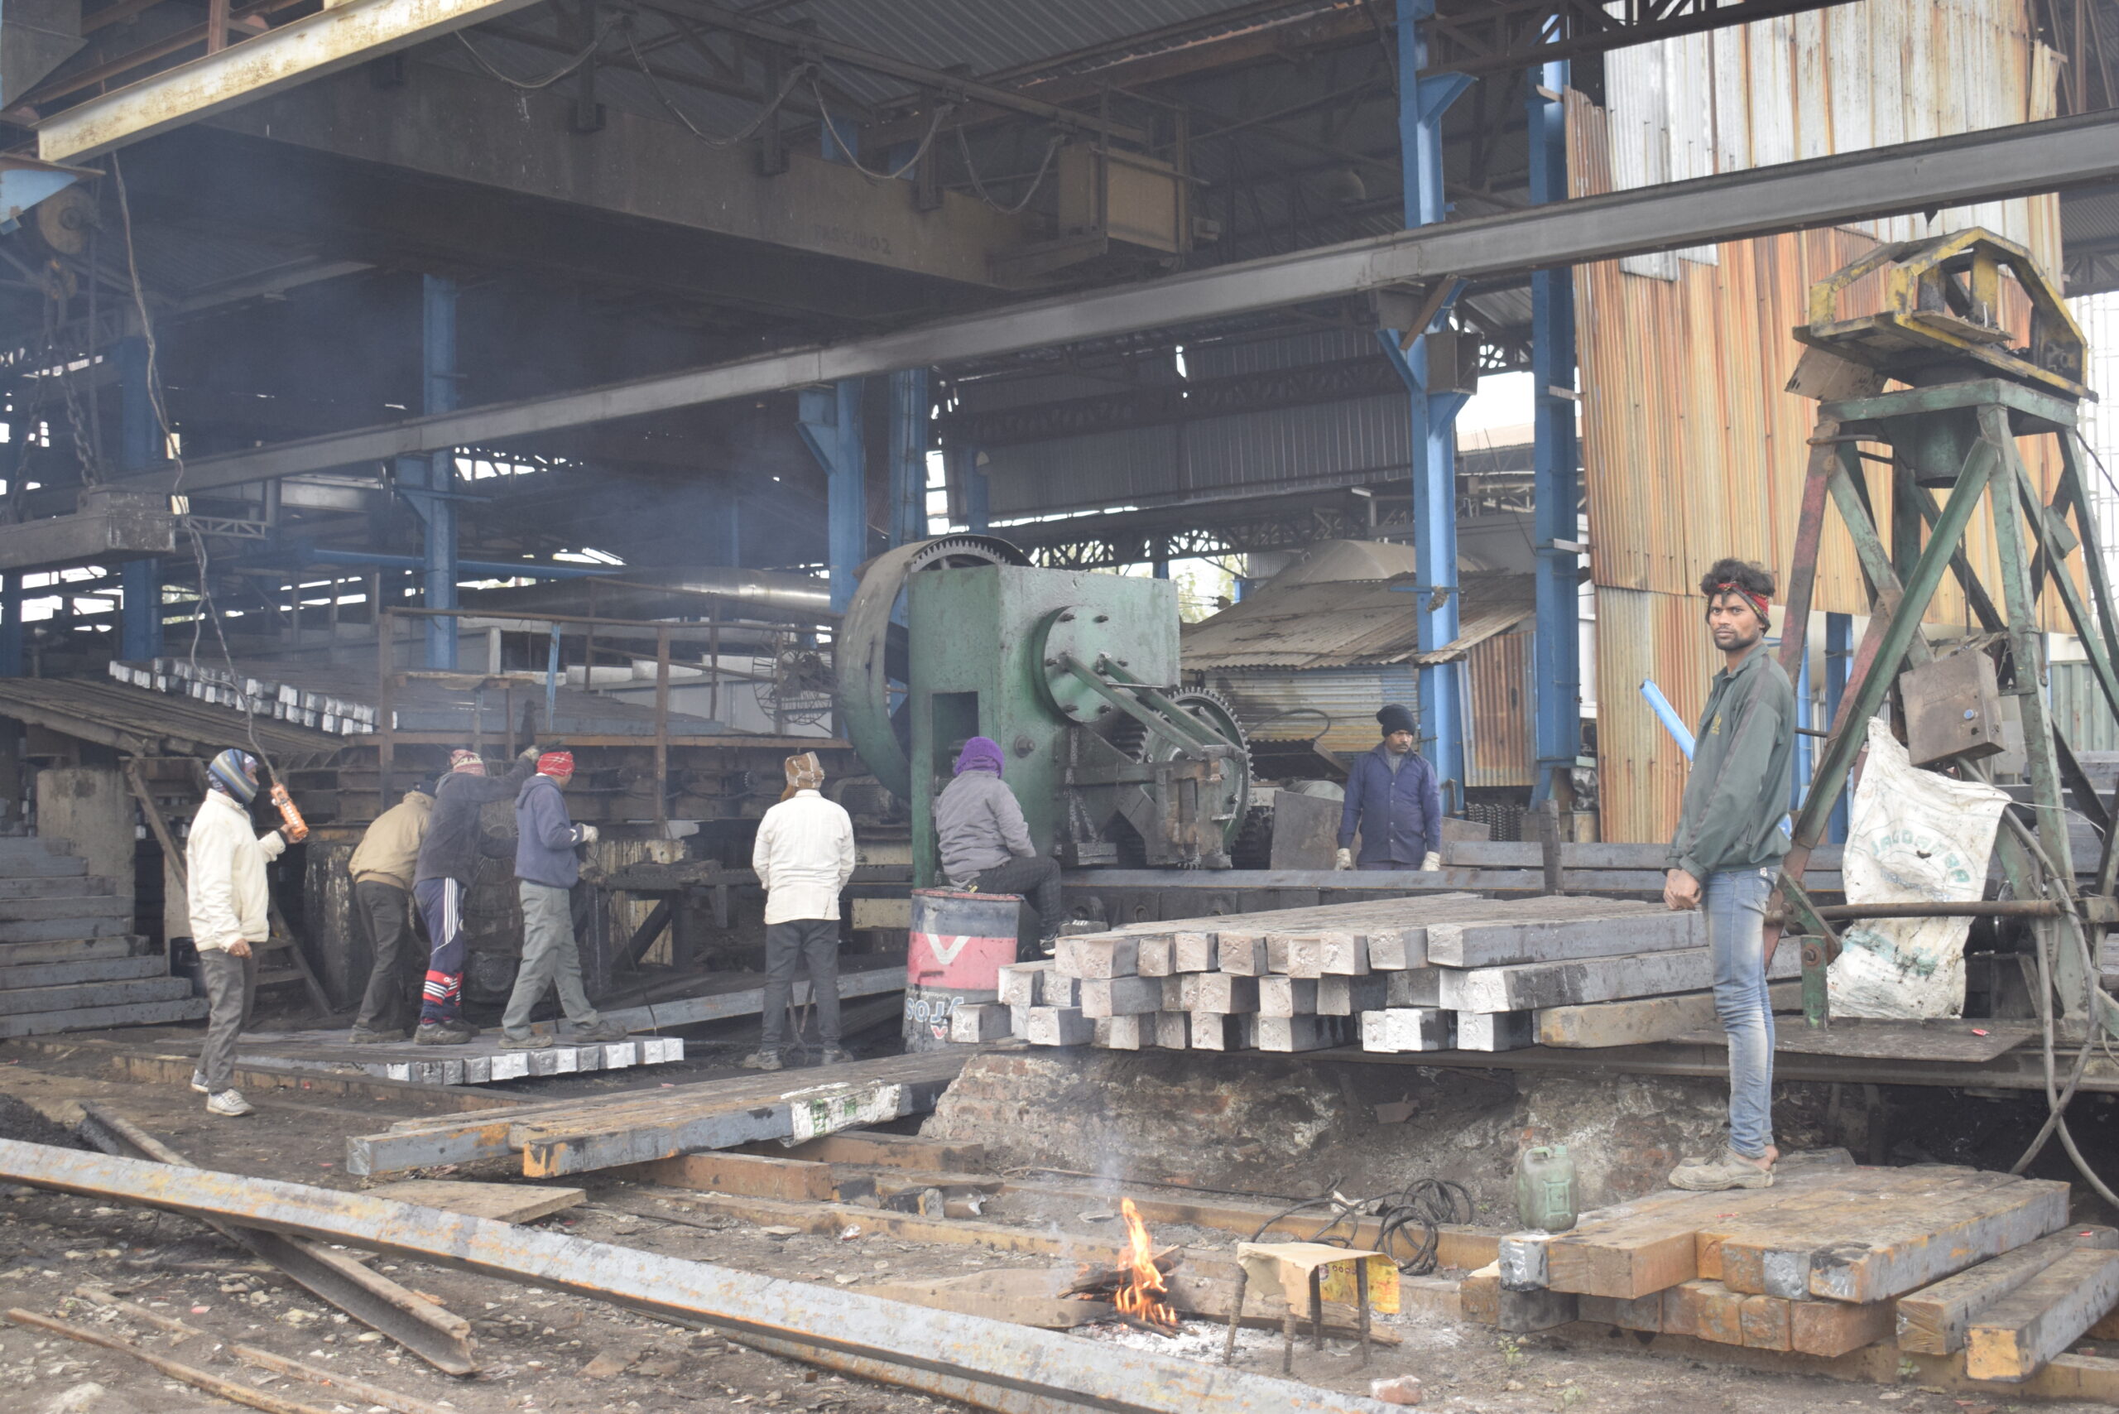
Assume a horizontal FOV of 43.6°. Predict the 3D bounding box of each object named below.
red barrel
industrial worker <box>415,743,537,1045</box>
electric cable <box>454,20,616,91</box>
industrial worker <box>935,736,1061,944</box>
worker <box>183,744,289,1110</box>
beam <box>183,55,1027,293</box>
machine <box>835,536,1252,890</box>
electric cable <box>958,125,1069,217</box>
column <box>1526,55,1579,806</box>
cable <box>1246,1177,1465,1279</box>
[{"bbox_3d":[-0.526,1.436,14.400,0.600,0.880,0.600,-1,-2,0],"label":"red barrel"},{"bbox_3d":[-3.134,1.004,14.150,0.560,1.630,0.450,0,-2,-28],"label":"industrial worker"},{"bbox_3d":[-3.382,-4.181,16.633,0.100,0.670,1.522,-3,-3,41],"label":"electric cable"},{"bbox_3d":[-0.335,0.740,14.700,0.620,1.150,0.450,1,-3,-37],"label":"industrial worker"},{"bbox_3d":[-3.862,1.035,12.400,0.420,1.680,0.440,-2,-2,18],"label":"worker"},{"bbox_3d":[-3.064,-3.605,17.551,0.380,0.700,8.014,-3,-3,41],"label":"beam"},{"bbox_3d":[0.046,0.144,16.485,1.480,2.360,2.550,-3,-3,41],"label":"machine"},{"bbox_3d":[-0.343,-4.091,20.174,0.100,0.730,1.268,-3,-3,41],"label":"electric cable"},{"bbox_3d":[3.581,-2.106,19.200,0.150,5.736,0.340,-3,-3,41],"label":"column"},{"bbox_3d":[0.912,1.537,8.000,0.670,0.240,0.500,-1,-2,0],"label":"cable"}]

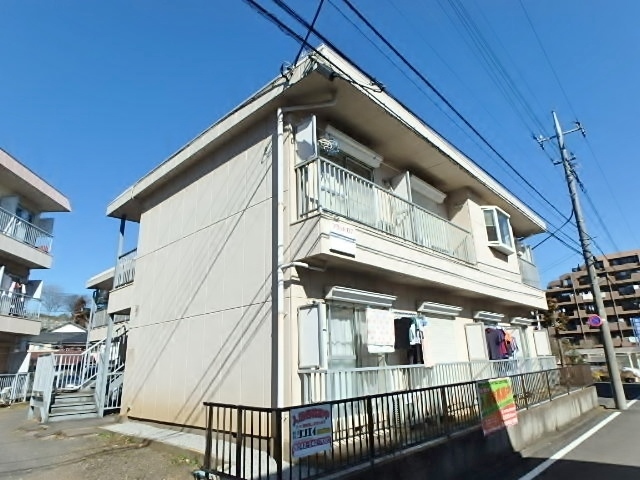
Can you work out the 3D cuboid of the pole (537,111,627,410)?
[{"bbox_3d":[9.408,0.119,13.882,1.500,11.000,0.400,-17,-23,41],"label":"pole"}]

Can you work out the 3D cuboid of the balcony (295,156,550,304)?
[{"bbox_3d":[3.557,0.611,9.493,0.620,1.480,10.960,-17,-23,41],"label":"balcony"}]

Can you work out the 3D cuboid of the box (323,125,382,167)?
[{"bbox_3d":[0.681,-1.728,7.466,0.200,0.240,1.690,-17,-23,41],"label":"box"}]

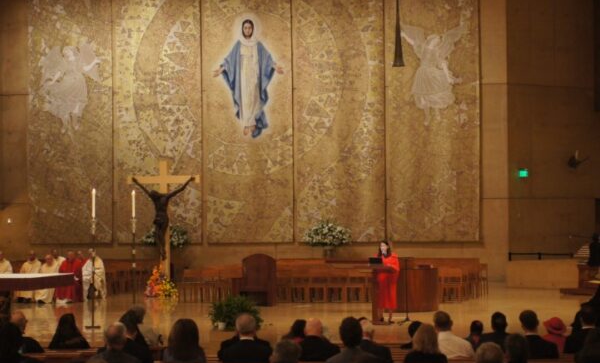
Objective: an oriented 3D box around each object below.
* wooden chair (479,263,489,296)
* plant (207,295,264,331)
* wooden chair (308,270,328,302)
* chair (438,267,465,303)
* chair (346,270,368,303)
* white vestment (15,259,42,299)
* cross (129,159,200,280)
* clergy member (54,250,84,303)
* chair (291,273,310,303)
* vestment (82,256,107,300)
[{"bbox_3d":[4.829,2.665,47.300,0.500,0.920,0.520,-1,-1,41],"label":"wooden chair"},{"bbox_3d":[-1.273,2.585,34.500,1.050,0.710,0.900,-1,-2,0],"label":"plant"},{"bbox_3d":[0.491,2.765,46.400,0.470,0.890,0.520,-1,-2,12],"label":"wooden chair"},{"bbox_3d":[3.830,2.604,44.200,0.520,0.900,0.530,-1,-1,18],"label":"chair"},{"bbox_3d":[1.499,2.760,46.400,0.470,0.890,0.520,-1,-2,15],"label":"chair"},{"bbox_3d":[-7.333,2.643,47.400,0.660,1.070,0.720,-1,-2,18],"label":"white vestment"},{"bbox_3d":[-3.640,1.218,46.800,1.920,3.650,0.500,-1,-1,6],"label":"cross"},{"bbox_3d":[-5.893,2.454,44.700,0.630,1.340,0.750,-1,-1,12],"label":"clergy member"},{"bbox_3d":[0.003,2.776,46.400,0.470,0.890,0.520,-1,-2,12],"label":"chair"},{"bbox_3d":[-5.442,2.555,46.300,0.560,1.150,0.650,-1,-1,20],"label":"vestment"}]

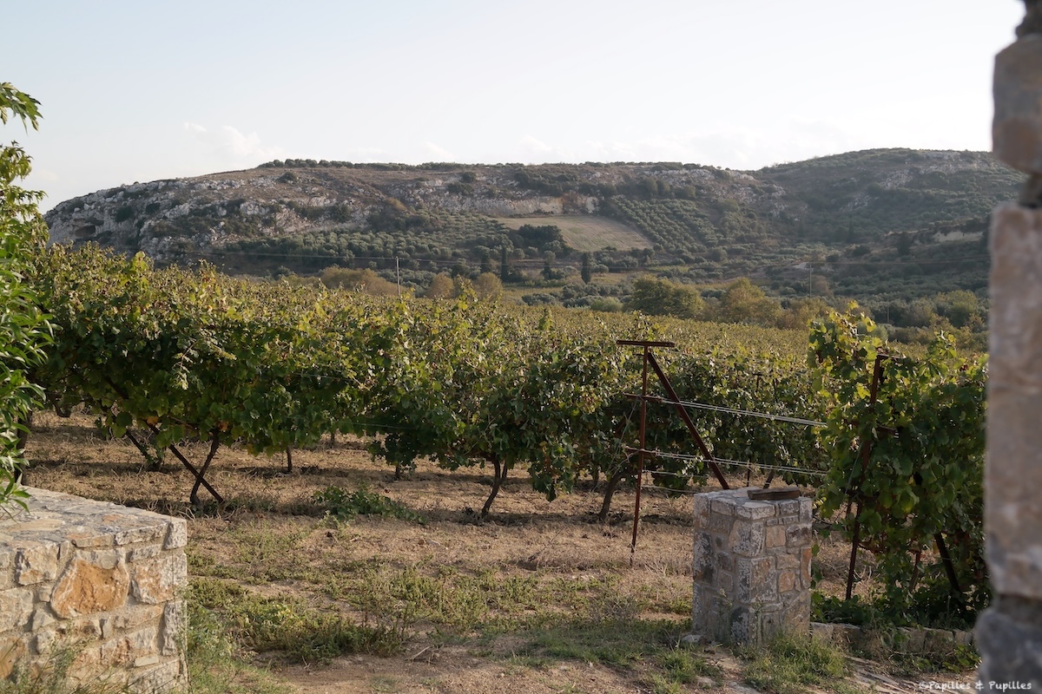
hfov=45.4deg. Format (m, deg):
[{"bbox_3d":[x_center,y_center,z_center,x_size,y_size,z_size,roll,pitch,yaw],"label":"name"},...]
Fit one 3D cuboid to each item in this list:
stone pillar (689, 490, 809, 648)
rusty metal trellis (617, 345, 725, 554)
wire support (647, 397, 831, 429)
[{"bbox_3d":[1.560,1.476,8.389,0.553,0.930,0.548,-2,4,-34],"label":"stone pillar"},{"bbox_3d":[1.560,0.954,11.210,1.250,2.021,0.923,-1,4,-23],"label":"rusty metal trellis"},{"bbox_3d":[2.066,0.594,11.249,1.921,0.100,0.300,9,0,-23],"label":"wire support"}]

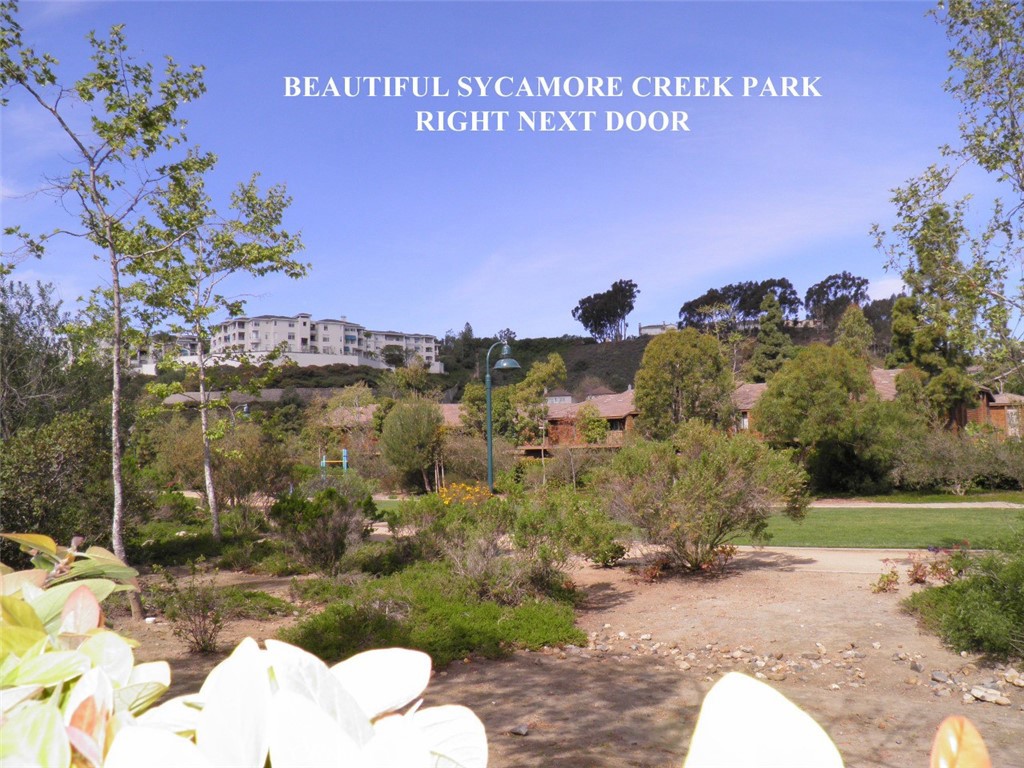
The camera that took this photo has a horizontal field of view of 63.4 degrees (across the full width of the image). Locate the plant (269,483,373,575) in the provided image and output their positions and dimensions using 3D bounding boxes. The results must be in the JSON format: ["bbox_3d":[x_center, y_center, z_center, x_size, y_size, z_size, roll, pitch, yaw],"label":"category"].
[{"bbox_3d":[-2.673,2.020,11.500,1.400,1.250,1.300,-1,-1,0],"label":"plant"}]

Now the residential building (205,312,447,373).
[{"bbox_3d":[-50.837,-12.464,232.000,66.000,12.000,36.000,0,-1,-27],"label":"residential building"}]

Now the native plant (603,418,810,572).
[{"bbox_3d":[2.687,1.562,11.500,2.850,2.050,2.500,-1,-1,0],"label":"native plant"}]

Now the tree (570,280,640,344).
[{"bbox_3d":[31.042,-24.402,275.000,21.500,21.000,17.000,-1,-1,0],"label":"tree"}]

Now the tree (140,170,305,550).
[{"bbox_3d":[-4.726,-0.570,13.522,2.600,6.228,2.500,-1,-3,0],"label":"tree"}]

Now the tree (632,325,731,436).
[{"bbox_3d":[7.454,0.500,36.000,4.300,5.800,4.200,-1,-1,0],"label":"tree"}]

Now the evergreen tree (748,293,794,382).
[{"bbox_3d":[23.607,-1.986,75.351,4.900,12.776,4.700,-1,-3,0],"label":"evergreen tree"}]

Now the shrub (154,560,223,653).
[{"bbox_3d":[-2.598,1.775,6.651,0.540,0.692,0.520,-1,-3,0],"label":"shrub"}]

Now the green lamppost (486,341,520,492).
[{"bbox_3d":[-0.214,0.858,22.110,0.900,4.002,0.730,-2,-3,14],"label":"green lamppost"}]

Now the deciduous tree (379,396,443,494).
[{"bbox_3d":[-2.791,1.694,23.000,1.720,2.600,1.700,-1,-1,0],"label":"deciduous tree"}]

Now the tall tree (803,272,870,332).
[{"bbox_3d":[105.997,-26.316,270.561,22.000,20.397,19.000,-1,-3,0],"label":"tall tree"}]

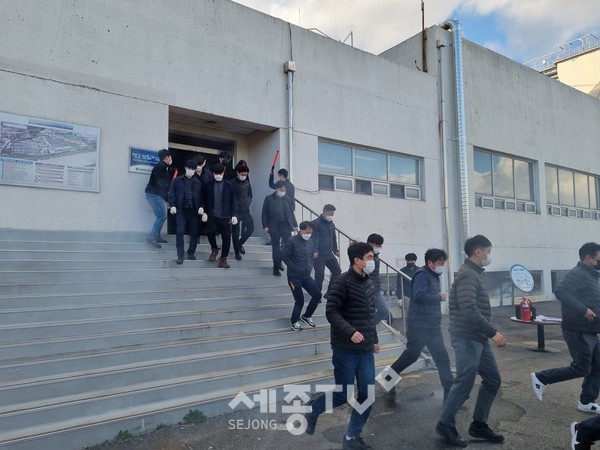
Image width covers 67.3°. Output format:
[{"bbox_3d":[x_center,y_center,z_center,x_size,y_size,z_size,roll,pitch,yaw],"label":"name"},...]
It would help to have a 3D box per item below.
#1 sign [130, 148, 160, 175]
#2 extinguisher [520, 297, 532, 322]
[{"bbox_3d":[-2.955,-1.219,8.709,0.620,0.490,0.060,3,-6,-35],"label":"sign"},{"bbox_3d":[3.974,1.474,7.907,0.190,0.420,0.160,-3,-5,26],"label":"extinguisher"}]

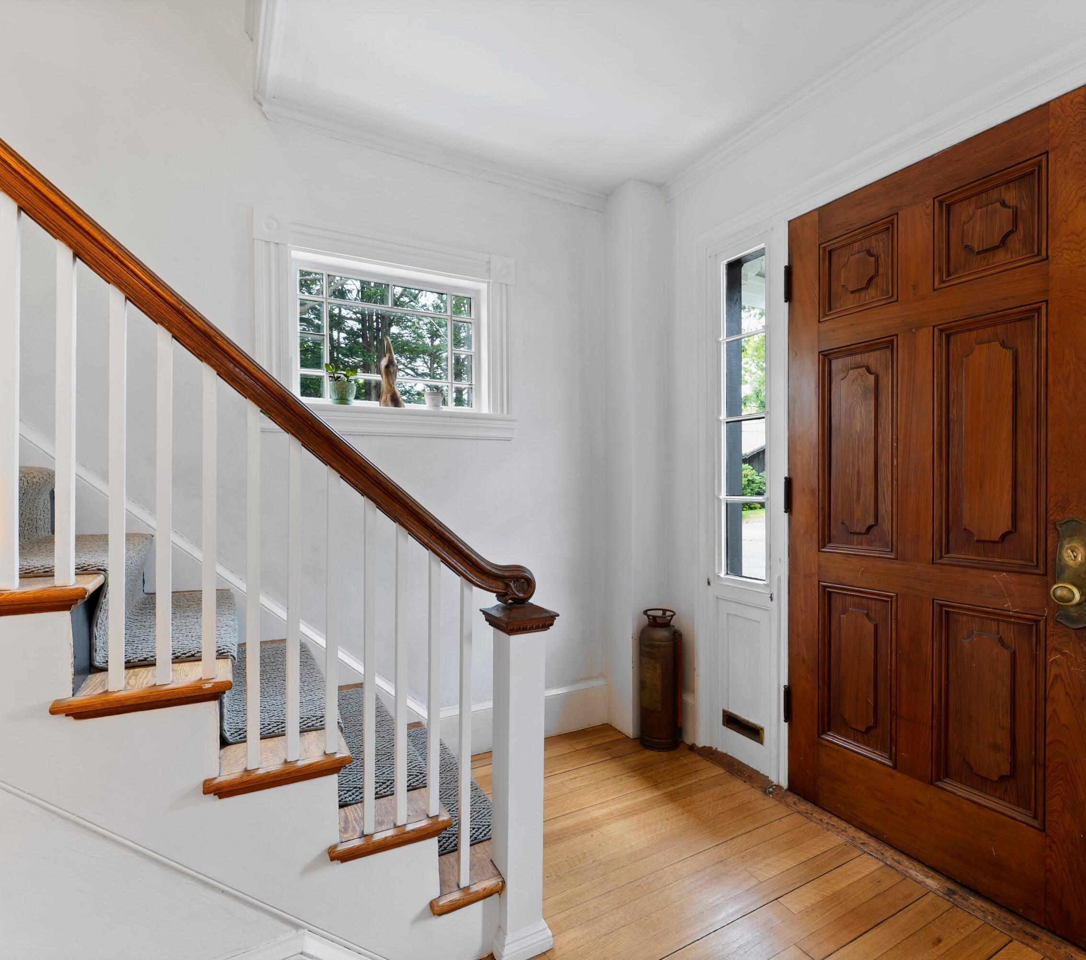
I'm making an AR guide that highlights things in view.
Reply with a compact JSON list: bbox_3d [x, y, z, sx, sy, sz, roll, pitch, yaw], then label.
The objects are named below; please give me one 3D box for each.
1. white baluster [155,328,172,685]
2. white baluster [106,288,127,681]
[{"bbox_3d":[-0.724,0.046,1.071,0.023,0.682,0.023,0,0,-28],"label":"white baluster"},{"bbox_3d":[-0.786,0.015,1.037,0.023,0.743,0.023,0,0,-28],"label":"white baluster"}]

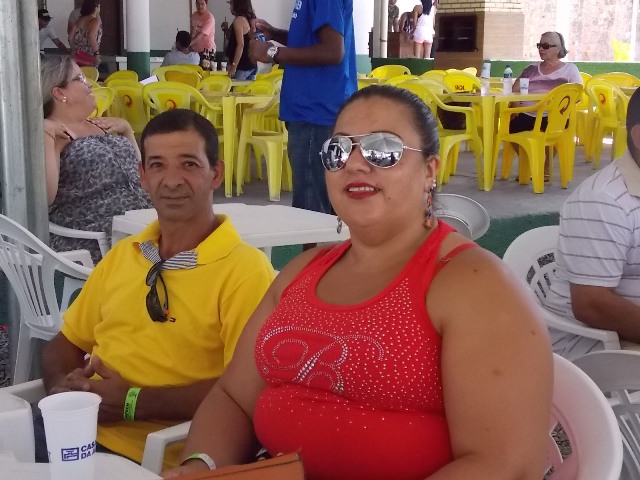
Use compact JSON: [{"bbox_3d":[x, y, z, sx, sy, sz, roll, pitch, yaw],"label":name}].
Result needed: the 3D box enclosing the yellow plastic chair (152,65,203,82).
[{"bbox_3d":[-1.703,-1.744,13.397,0.560,0.800,0.550,2,11,8],"label":"yellow plastic chair"}]

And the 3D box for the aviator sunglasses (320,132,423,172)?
[{"bbox_3d":[0.092,-0.125,1.630,0.142,0.052,0.140,-3,0,28],"label":"aviator sunglasses"}]

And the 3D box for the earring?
[{"bbox_3d":[0.172,-0.057,1.690,0.016,0.076,0.014,-8,13,-39],"label":"earring"}]

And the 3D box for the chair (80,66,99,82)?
[{"bbox_3d":[-2.810,-1.560,12.560,0.560,0.810,0.530,-3,10,-15],"label":"chair"}]

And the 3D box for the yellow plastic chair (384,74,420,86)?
[{"bbox_3d":[0.695,-1.127,10.140,0.530,0.810,0.560,6,12,29],"label":"yellow plastic chair"}]

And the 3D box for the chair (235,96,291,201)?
[{"bbox_3d":[-0.260,-0.721,7.870,0.530,0.810,0.560,9,13,40],"label":"chair"}]

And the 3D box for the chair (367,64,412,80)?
[{"bbox_3d":[0.752,-1.663,12.961,0.560,0.800,0.550,4,11,20],"label":"chair"}]

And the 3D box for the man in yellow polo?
[{"bbox_3d":[-0.400,0.348,2.145,0.540,1.220,0.800,5,11,25],"label":"man in yellow polo"}]

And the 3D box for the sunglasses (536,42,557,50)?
[{"bbox_3d":[1.923,-1.629,9.200,0.145,0.050,0.145,-6,12,-32],"label":"sunglasses"}]

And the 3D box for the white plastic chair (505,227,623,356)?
[{"bbox_3d":[0.801,0.373,3.142,0.550,0.820,0.570,10,14,43],"label":"white plastic chair"}]

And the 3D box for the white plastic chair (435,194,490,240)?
[{"bbox_3d":[0.364,0.172,4.788,0.560,0.800,0.550,-9,14,-42],"label":"white plastic chair"}]

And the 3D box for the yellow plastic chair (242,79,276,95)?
[{"bbox_3d":[-0.655,-0.952,9.259,0.550,0.800,0.560,8,13,36],"label":"yellow plastic chair"}]

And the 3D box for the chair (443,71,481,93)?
[{"bbox_3d":[1.400,-1.290,11.049,0.560,0.800,0.550,2,11,7],"label":"chair"}]

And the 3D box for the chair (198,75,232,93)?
[{"bbox_3d":[-1.038,-1.100,9.988,0.530,0.810,0.560,8,13,37],"label":"chair"}]

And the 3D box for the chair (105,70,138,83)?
[{"bbox_3d":[-2.243,-1.401,11.618,0.550,0.800,0.560,9,14,39],"label":"chair"}]

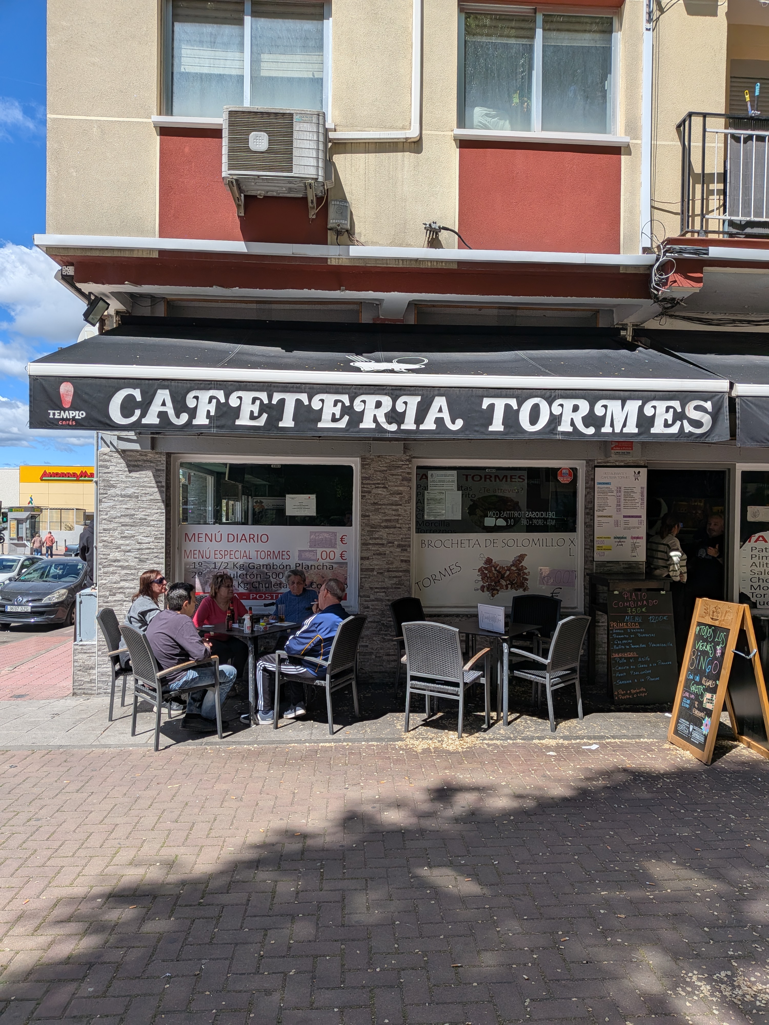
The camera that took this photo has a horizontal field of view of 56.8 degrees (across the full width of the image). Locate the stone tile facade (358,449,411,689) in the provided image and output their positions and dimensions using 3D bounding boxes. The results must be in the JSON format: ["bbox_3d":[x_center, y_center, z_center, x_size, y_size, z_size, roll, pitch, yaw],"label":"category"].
[{"bbox_3d":[0.008,0.580,7.334,0.524,2.367,0.150,1,1,-3],"label":"stone tile facade"}]

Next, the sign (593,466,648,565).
[{"bbox_3d":[2.367,0.012,7.152,0.542,0.965,0.030,1,1,-3],"label":"sign"}]

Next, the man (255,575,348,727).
[{"bbox_3d":[-0.710,1.151,6.064,0.830,1.235,0.540,1,1,18],"label":"man"}]

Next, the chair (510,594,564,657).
[{"bbox_3d":[1.357,1.313,6.852,0.570,0.935,0.600,1,1,30],"label":"chair"}]

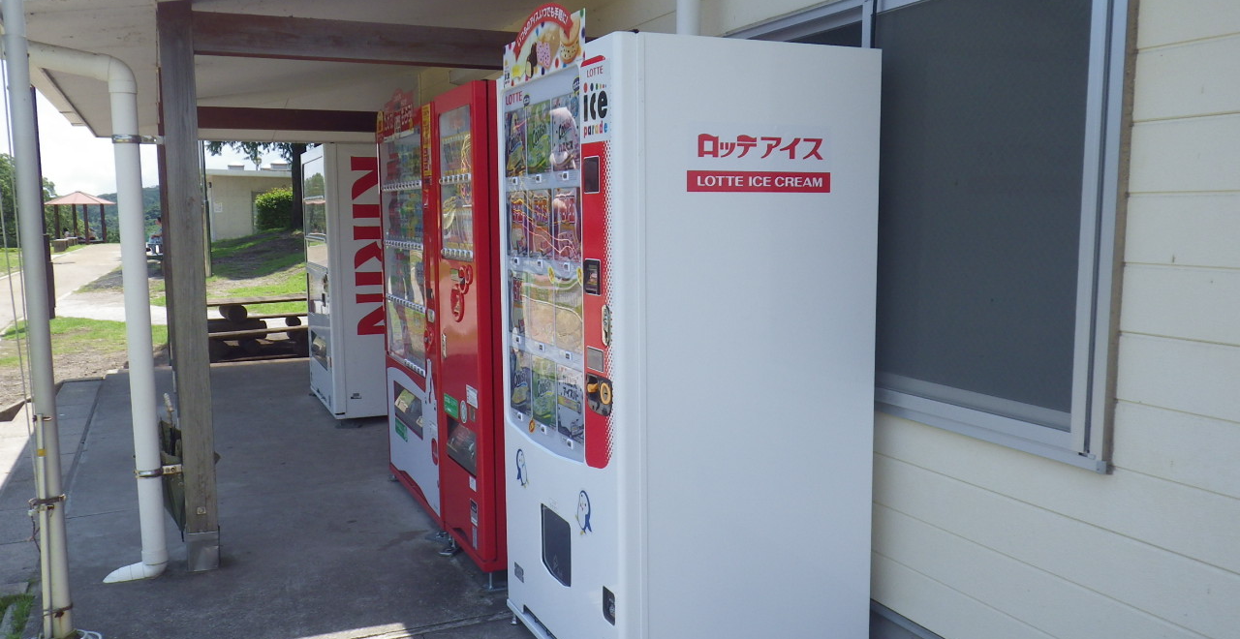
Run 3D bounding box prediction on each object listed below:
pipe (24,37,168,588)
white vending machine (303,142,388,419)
[{"bbox_3d":[-2.019,-0.013,3.851,0.425,2.091,0.100,-3,7,-24],"label":"pipe"},{"bbox_3d":[-1.826,-0.292,7.348,0.750,1.873,1.350,-3,7,-24],"label":"white vending machine"}]

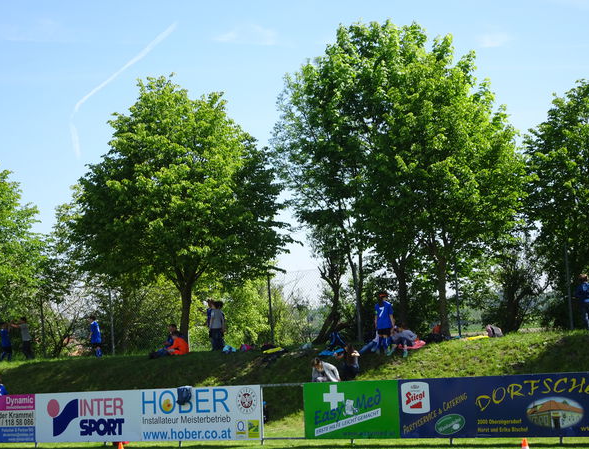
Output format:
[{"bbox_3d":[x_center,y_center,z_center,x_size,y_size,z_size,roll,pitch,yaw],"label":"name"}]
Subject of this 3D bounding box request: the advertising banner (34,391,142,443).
[{"bbox_3d":[-4.240,3.936,28.275,3.030,1.000,0.040,-7,-7,36],"label":"advertising banner"}]

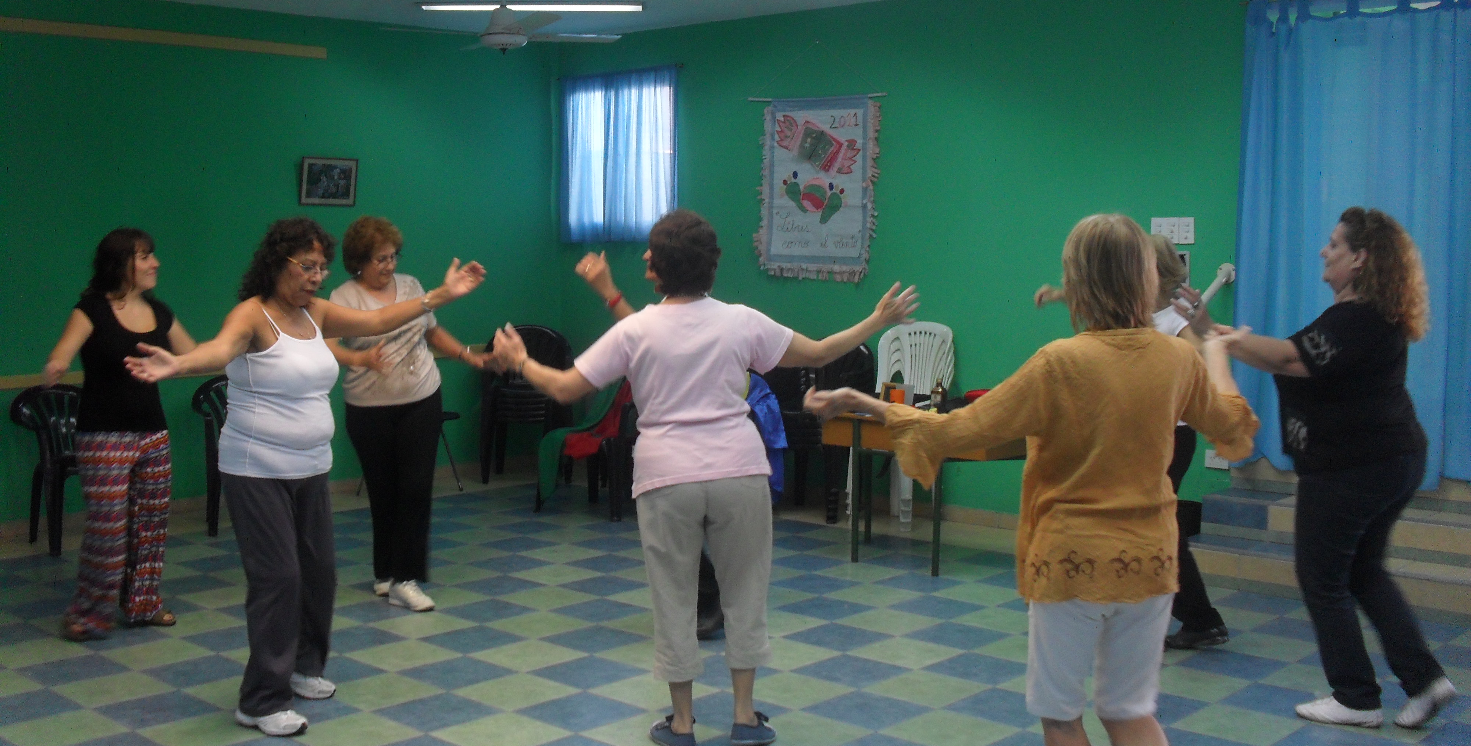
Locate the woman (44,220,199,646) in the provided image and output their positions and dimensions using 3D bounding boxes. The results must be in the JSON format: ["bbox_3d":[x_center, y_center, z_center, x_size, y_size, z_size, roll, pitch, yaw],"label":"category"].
[{"bbox_3d":[-2.440,0.219,5.950,0.600,1.580,0.450,-3,5,-37],"label":"woman"}]

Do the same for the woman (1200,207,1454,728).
[{"bbox_3d":[1.838,0.293,4.692,0.760,1.609,0.500,2,5,25],"label":"woman"}]

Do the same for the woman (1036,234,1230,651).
[{"bbox_3d":[1.530,0.253,5.780,0.720,1.570,0.550,-1,4,-15],"label":"woman"}]

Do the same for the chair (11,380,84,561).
[{"bbox_3d":[-3.350,0.469,7.720,0.560,0.810,0.560,-4,6,-45],"label":"chair"}]

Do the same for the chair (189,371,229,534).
[{"bbox_3d":[-2.579,0.422,8.002,0.580,0.810,0.560,-2,5,-33],"label":"chair"}]

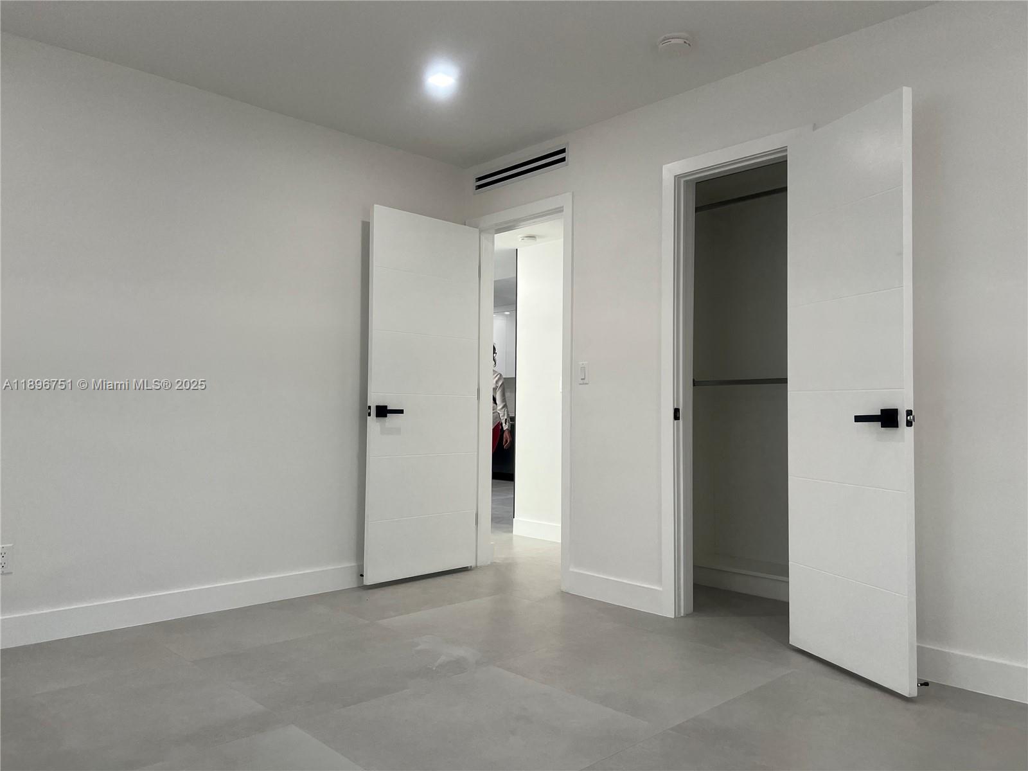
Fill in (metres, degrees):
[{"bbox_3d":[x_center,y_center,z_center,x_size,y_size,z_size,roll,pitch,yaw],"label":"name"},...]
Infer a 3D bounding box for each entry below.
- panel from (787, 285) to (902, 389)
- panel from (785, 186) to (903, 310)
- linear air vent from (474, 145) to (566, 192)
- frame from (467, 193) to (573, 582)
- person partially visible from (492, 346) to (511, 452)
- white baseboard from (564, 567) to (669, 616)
[{"bbox_3d":[1.230,-0.151,2.866,0.038,0.340,0.602,1,-2,-18],"label":"panel"},{"bbox_3d":[1.233,-0.493,2.880,0.038,0.344,0.602,1,-2,-18],"label":"panel"},{"bbox_3d":[0.035,-1.232,4.444,0.030,0.123,0.785,3,-3,-43],"label":"linear air vent"},{"bbox_3d":[0.047,0.040,4.443,0.130,2.123,0.893,3,-3,-43],"label":"frame"},{"bbox_3d":[-0.283,0.397,7.846,0.520,1.660,0.320,1,-2,-2],"label":"person partially visible"},{"bbox_3d":[0.500,1.022,3.828,0.017,0.121,0.583,3,-3,-43],"label":"white baseboard"}]

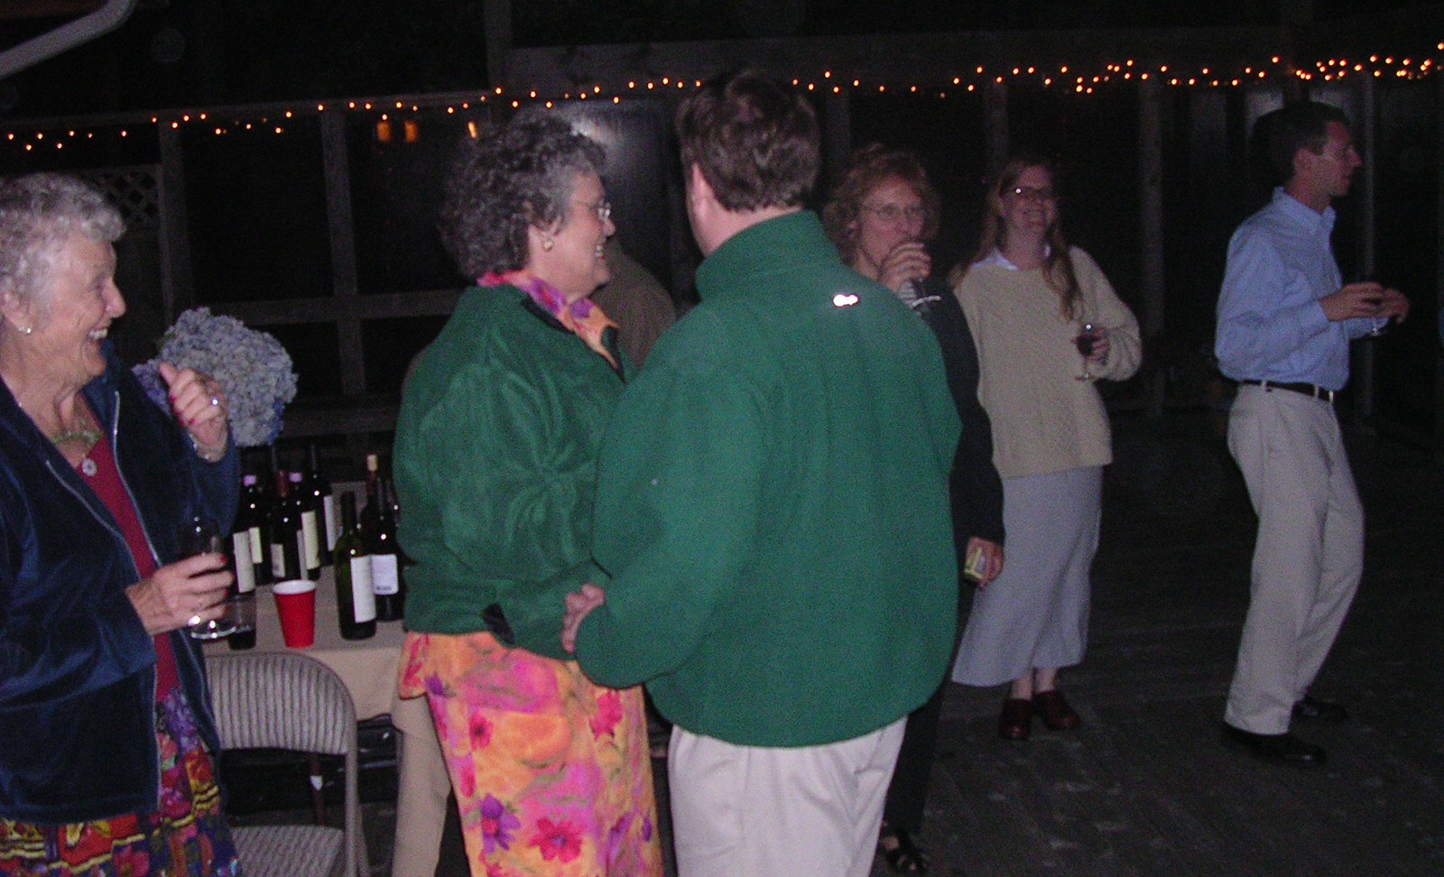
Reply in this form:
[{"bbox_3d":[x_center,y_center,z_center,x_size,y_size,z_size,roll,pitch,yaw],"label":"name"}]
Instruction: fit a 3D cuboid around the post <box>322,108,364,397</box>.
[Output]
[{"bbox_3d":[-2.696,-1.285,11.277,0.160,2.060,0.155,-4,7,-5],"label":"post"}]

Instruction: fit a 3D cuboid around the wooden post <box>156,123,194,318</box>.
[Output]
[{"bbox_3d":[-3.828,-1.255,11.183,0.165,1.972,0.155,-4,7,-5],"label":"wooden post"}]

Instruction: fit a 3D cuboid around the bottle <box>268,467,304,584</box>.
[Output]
[{"bbox_3d":[-1.045,0.219,3.803,0.075,0.292,0.075,-3,7,0],"label":"bottle"}]

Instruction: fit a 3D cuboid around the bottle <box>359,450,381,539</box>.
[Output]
[{"bbox_3d":[-0.792,0.207,3.646,0.075,0.330,0.075,-3,7,0],"label":"bottle"}]

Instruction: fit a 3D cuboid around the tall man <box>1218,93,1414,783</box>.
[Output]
[{"bbox_3d":[1.648,-0.027,4.439,0.500,1.800,0.500,1,8,33],"label":"tall man"}]

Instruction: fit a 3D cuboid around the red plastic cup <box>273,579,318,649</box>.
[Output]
[{"bbox_3d":[-0.865,0.360,3.223,0.093,0.118,0.093,-3,7,0],"label":"red plastic cup"}]

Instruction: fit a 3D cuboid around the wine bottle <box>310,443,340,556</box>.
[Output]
[{"bbox_3d":[-1.028,0.165,4.082,0.075,0.306,0.075,-3,7,0],"label":"wine bottle"}]

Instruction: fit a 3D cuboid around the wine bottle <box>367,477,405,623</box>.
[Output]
[{"bbox_3d":[-0.724,0.232,3.402,0.077,0.306,0.077,-3,7,0],"label":"wine bottle"}]

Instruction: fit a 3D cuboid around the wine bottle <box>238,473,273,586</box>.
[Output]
[{"bbox_3d":[-1.164,0.222,3.954,0.074,0.280,0.074,-3,7,0],"label":"wine bottle"}]

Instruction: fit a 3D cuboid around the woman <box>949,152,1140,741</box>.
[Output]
[{"bbox_3d":[0.957,0.021,4.707,0.560,1.700,0.370,-3,7,-1],"label":"woman"}]

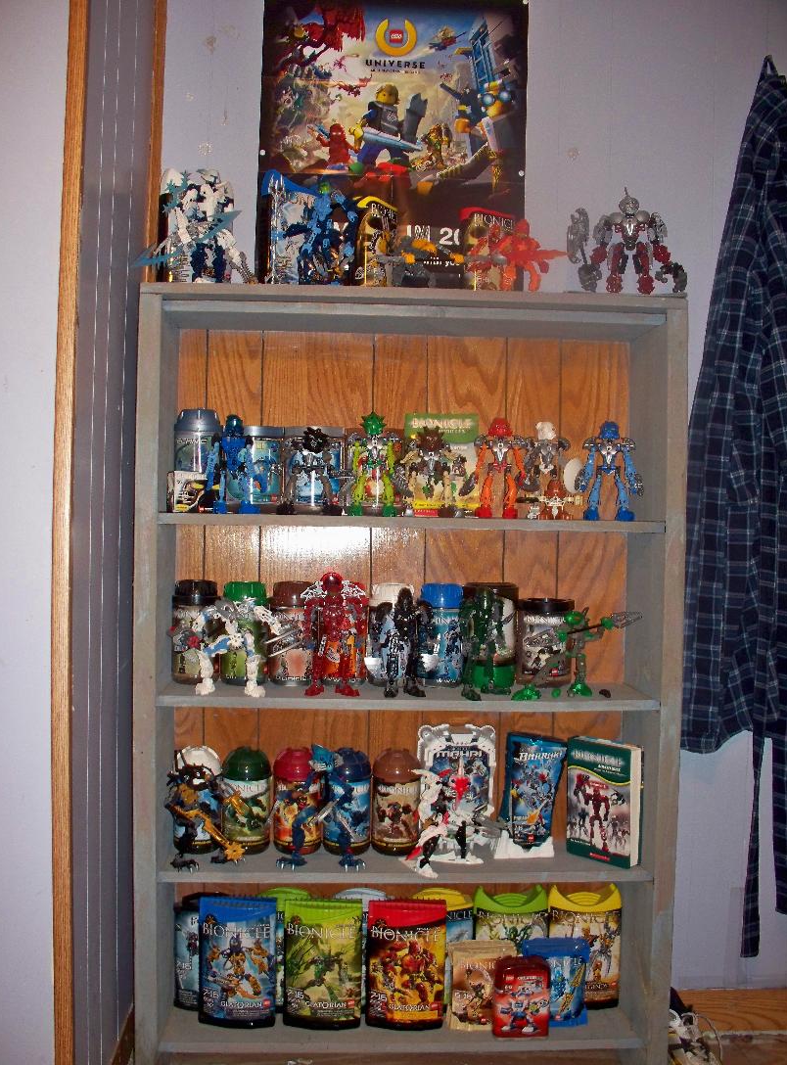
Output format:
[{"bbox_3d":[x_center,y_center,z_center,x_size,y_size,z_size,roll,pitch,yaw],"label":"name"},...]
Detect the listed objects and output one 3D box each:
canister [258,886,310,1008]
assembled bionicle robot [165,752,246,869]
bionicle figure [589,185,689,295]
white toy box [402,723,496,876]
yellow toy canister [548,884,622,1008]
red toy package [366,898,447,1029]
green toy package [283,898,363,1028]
[{"bbox_3d":[-0.192,0.736,1.915,0.124,0.218,0.072,1,1,-3],"label":"canister"},{"bbox_3d":[-0.312,0.458,1.803,0.138,0.194,0.100,1,1,-13],"label":"assembled bionicle robot"},{"bbox_3d":[0.398,-0.487,1.821,0.200,0.187,0.100,1,1,-3],"label":"bionicle figure"},{"bbox_3d":[0.102,0.458,1.862,0.142,0.240,0.085,1,1,-4],"label":"white toy box"},{"bbox_3d":[0.345,0.739,1.942,0.130,0.224,0.072,1,1,-3],"label":"yellow toy canister"},{"bbox_3d":[0.022,0.750,1.872,0.133,0.214,0.065,1,1,-4],"label":"red toy package"},{"bbox_3d":[-0.123,0.747,1.866,0.133,0.214,0.065,1,1,-4],"label":"green toy package"}]

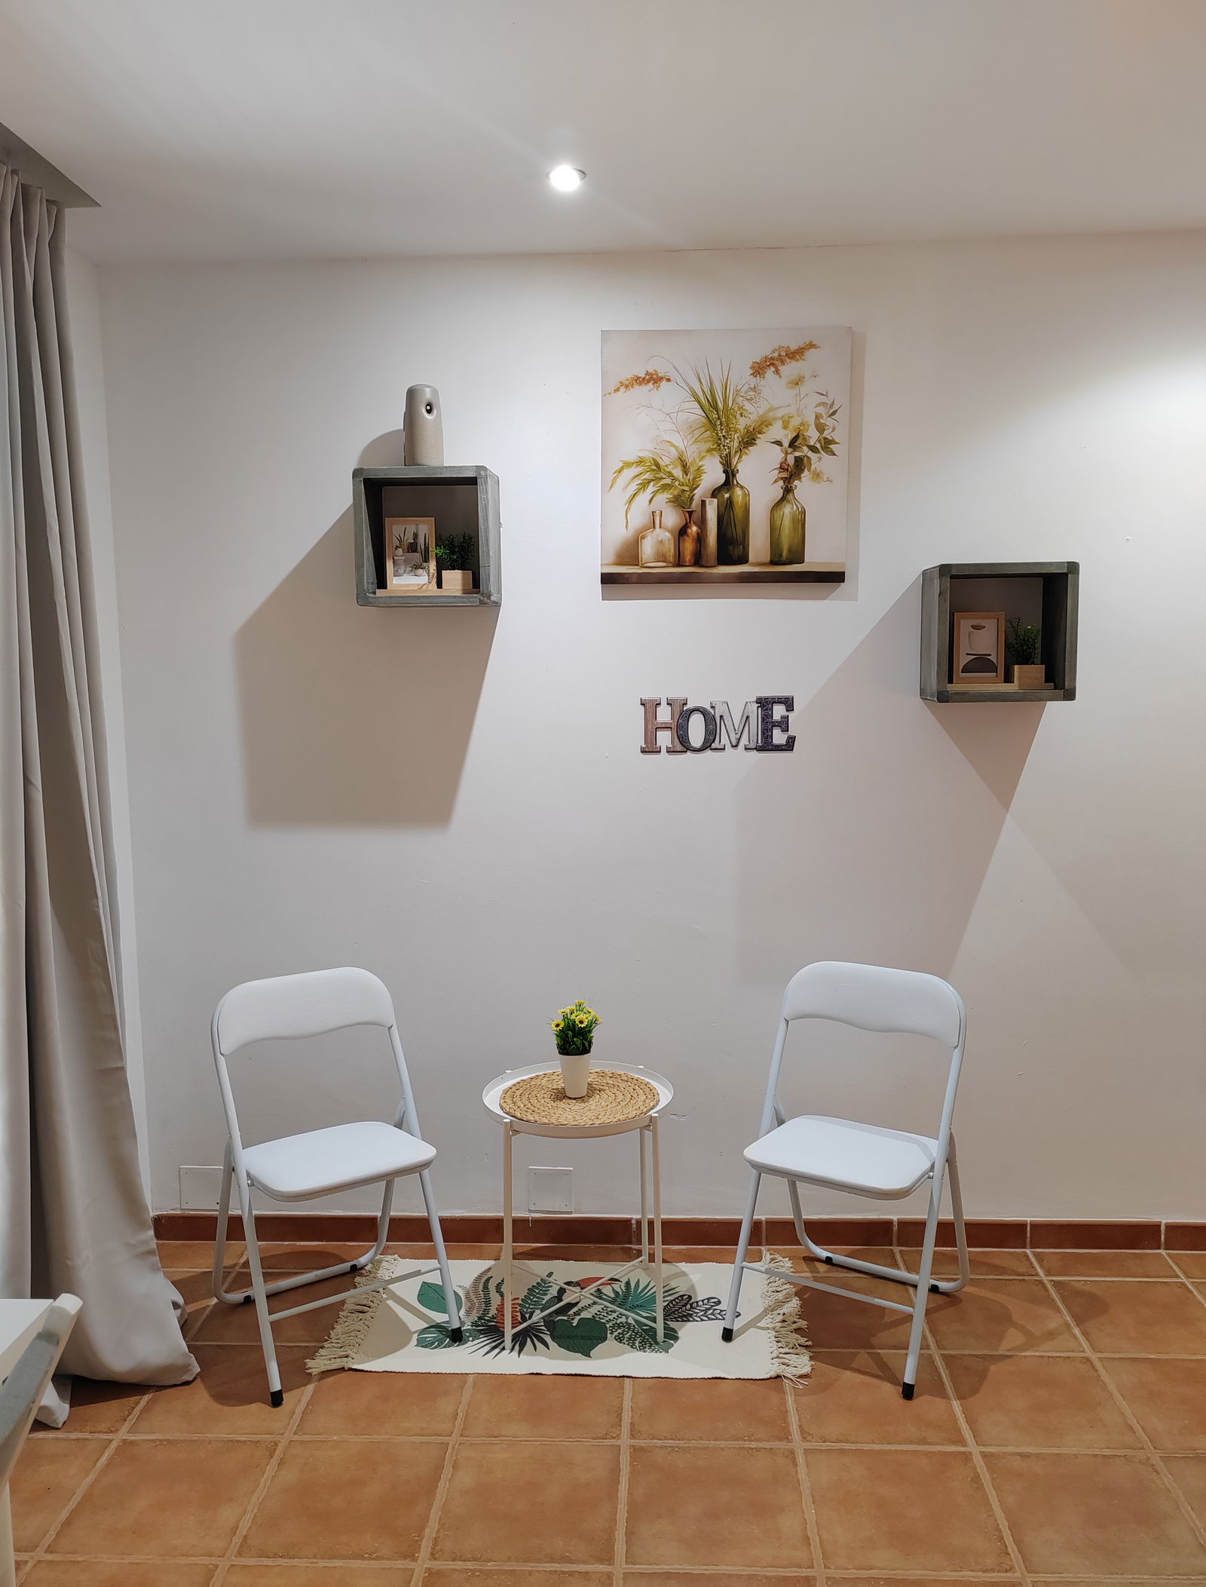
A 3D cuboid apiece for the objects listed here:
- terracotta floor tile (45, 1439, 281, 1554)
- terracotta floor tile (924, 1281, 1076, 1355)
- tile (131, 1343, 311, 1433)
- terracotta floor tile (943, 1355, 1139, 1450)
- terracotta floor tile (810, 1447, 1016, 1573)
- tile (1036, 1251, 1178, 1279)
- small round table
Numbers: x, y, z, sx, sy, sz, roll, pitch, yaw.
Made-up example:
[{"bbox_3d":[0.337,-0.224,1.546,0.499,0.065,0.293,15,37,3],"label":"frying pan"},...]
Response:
[{"bbox_3d":[-0.807,1.313,2.342,0.326,0.011,0.326,0,6,3],"label":"terracotta floor tile"},{"bbox_3d":[0.912,1.222,2.933,0.326,0.011,0.326,0,6,3],"label":"terracotta floor tile"},{"bbox_3d":[-0.790,1.275,2.680,0.320,0.010,0.320,-1,7,3],"label":"tile"},{"bbox_3d":[0.896,1.260,2.598,0.326,0.011,0.326,0,6,3],"label":"terracotta floor tile"},{"bbox_3d":[0.544,1.300,2.277,0.320,0.010,0.320,-1,7,3],"label":"terracotta floor tile"},{"bbox_3d":[1.264,1.189,3.157,0.320,0.010,0.134,-1,7,3],"label":"tile"},{"bbox_3d":[-0.054,0.961,2.960,0.446,0.529,0.446,0,6,3],"label":"small round table"}]

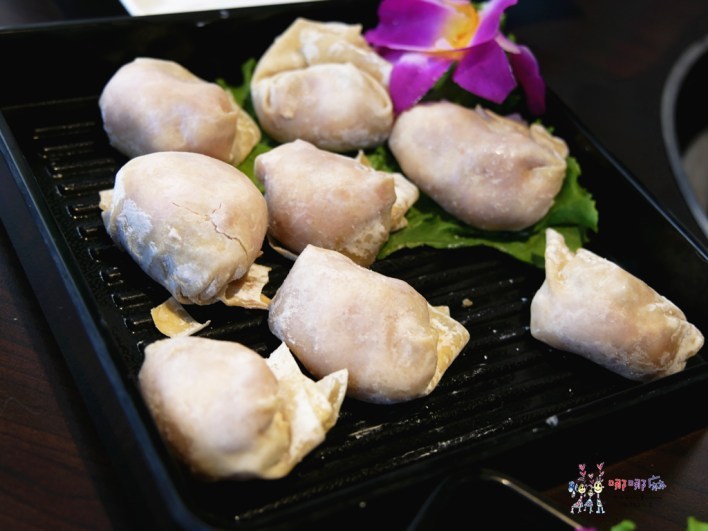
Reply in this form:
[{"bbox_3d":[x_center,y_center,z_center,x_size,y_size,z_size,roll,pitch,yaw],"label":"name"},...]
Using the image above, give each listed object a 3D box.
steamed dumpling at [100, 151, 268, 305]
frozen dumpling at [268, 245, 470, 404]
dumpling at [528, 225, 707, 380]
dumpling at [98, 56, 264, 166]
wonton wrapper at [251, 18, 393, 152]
[{"bbox_3d":[-0.046,-0.013,0.303,0.042,0.035,0.055,-26,58,-37],"label":"steamed dumpling"},{"bbox_3d":[0.004,0.019,0.290,0.058,0.032,0.037,29,44,12],"label":"frozen dumpling"},{"bbox_3d":[0.077,0.014,0.319,0.058,0.033,0.034,29,44,12],"label":"dumpling"},{"bbox_3d":[-0.055,-0.045,0.336,0.053,0.032,0.035,22,43,4],"label":"dumpling"},{"bbox_3d":[-0.009,-0.057,0.358,0.050,0.033,0.040,2,45,-17],"label":"wonton wrapper"}]

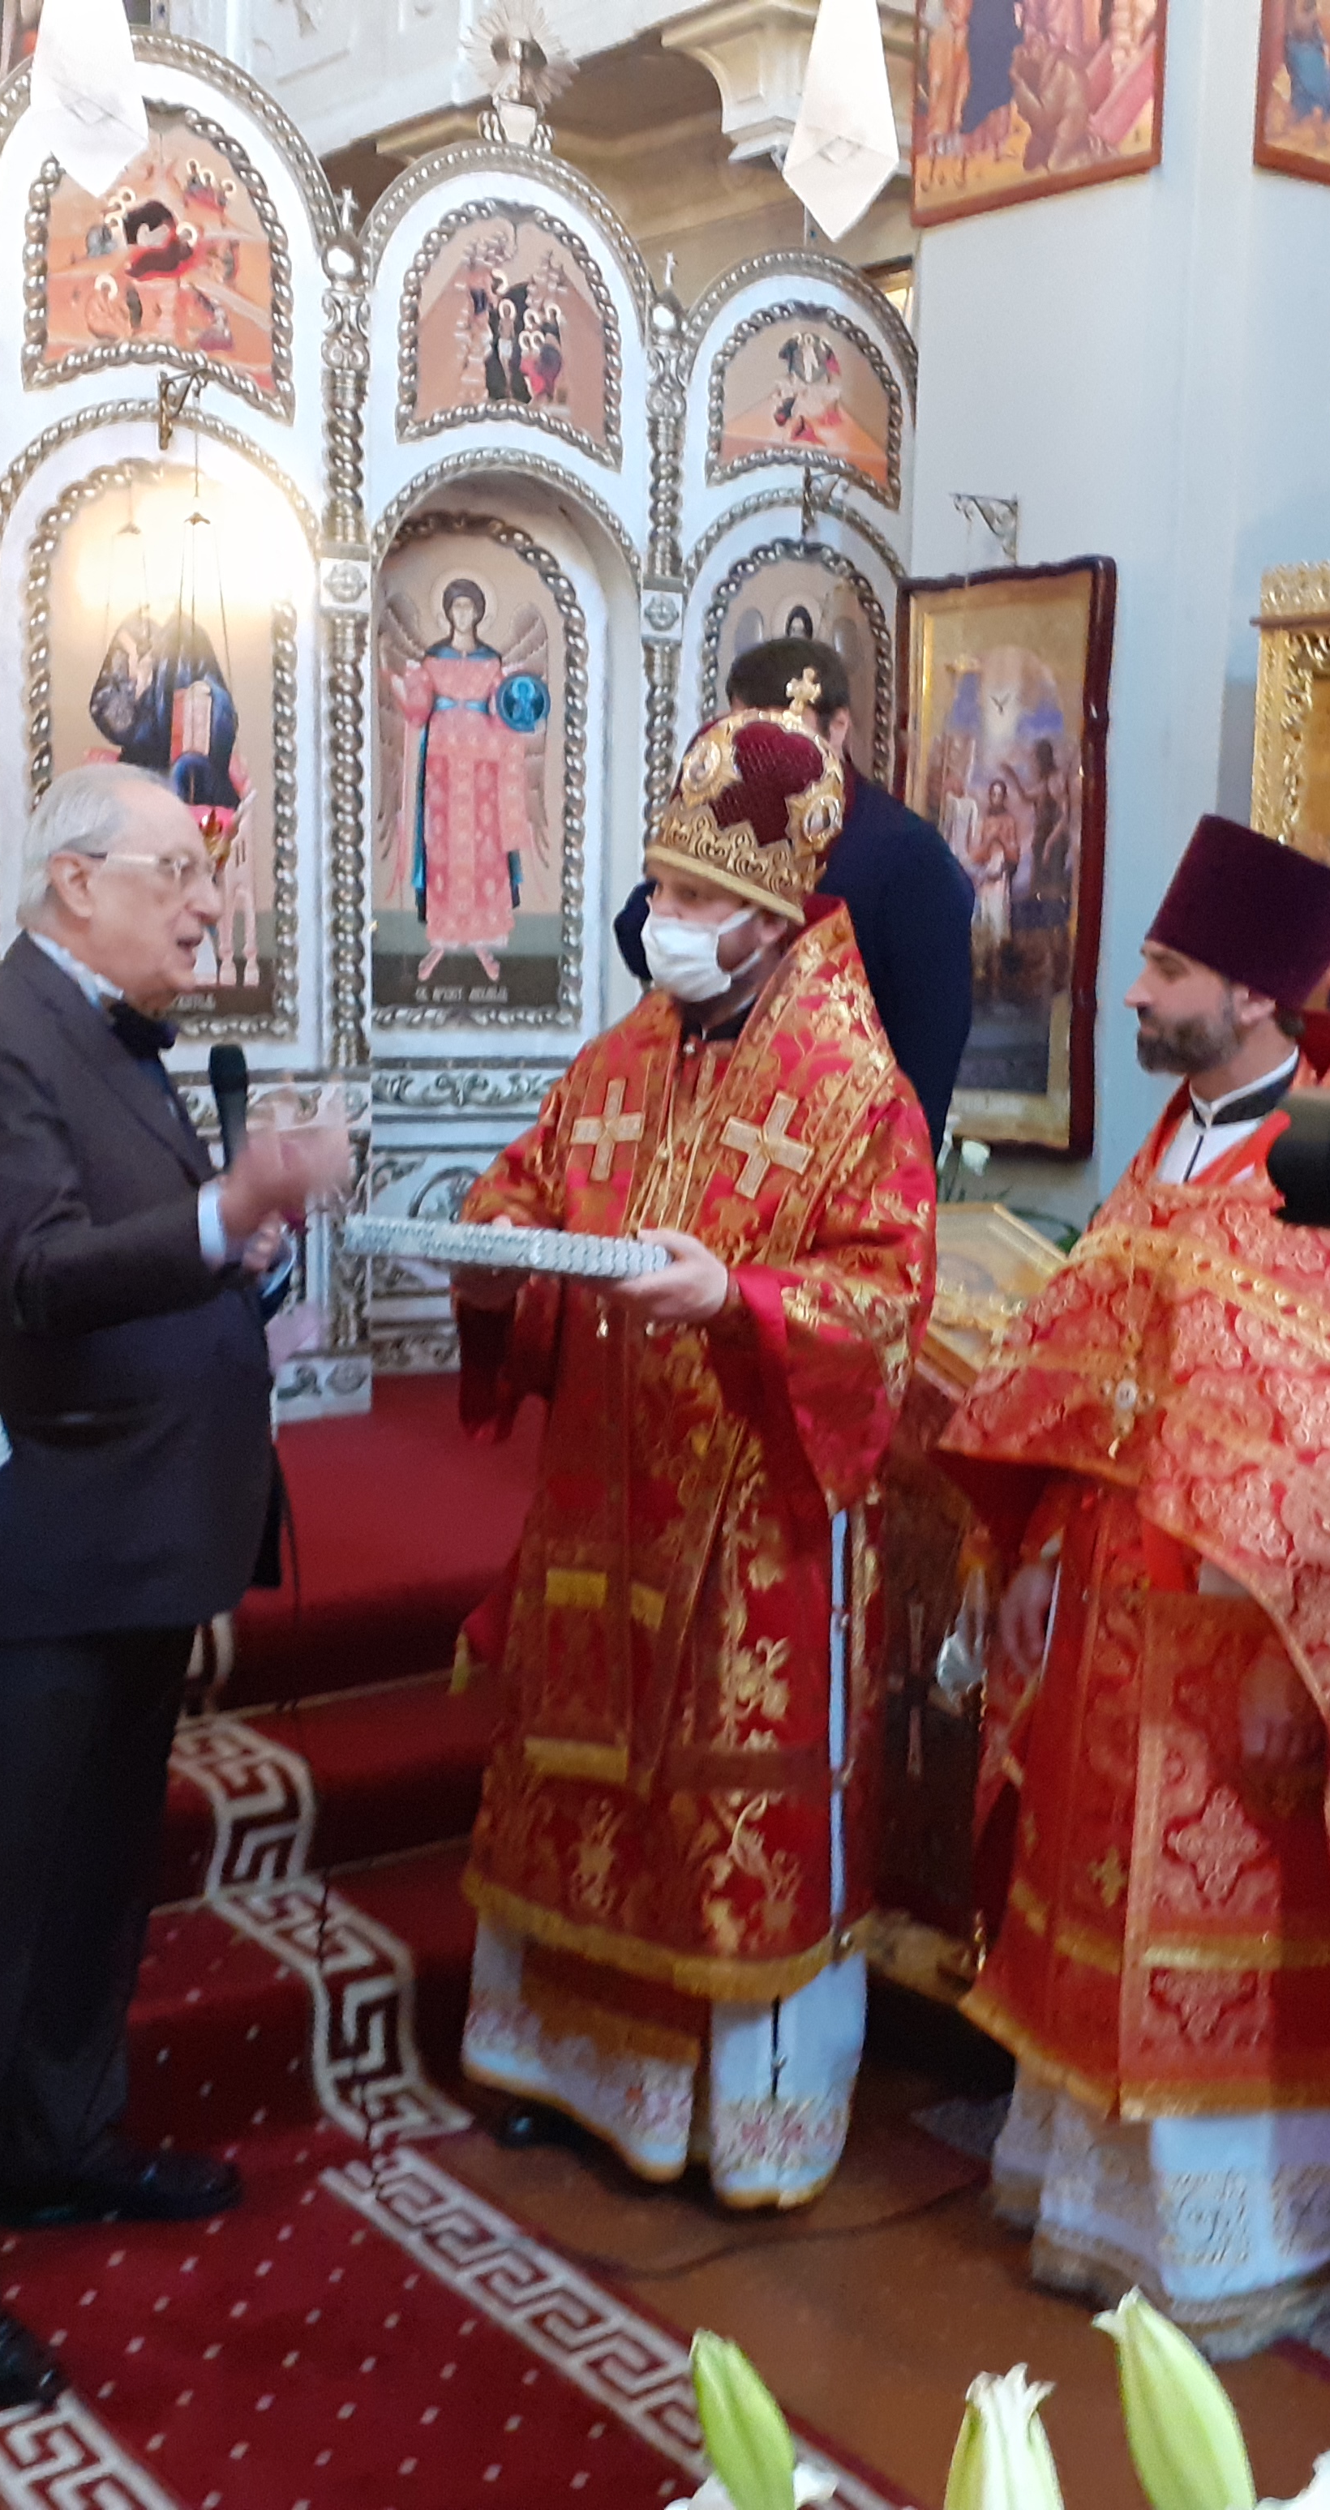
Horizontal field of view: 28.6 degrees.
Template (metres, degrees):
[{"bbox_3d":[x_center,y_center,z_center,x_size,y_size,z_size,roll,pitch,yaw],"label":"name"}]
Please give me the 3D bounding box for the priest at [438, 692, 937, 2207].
[{"bbox_3d":[0.039,0.232,3.342,0.660,1.871,0.520,7,9,37],"label":"priest"}]

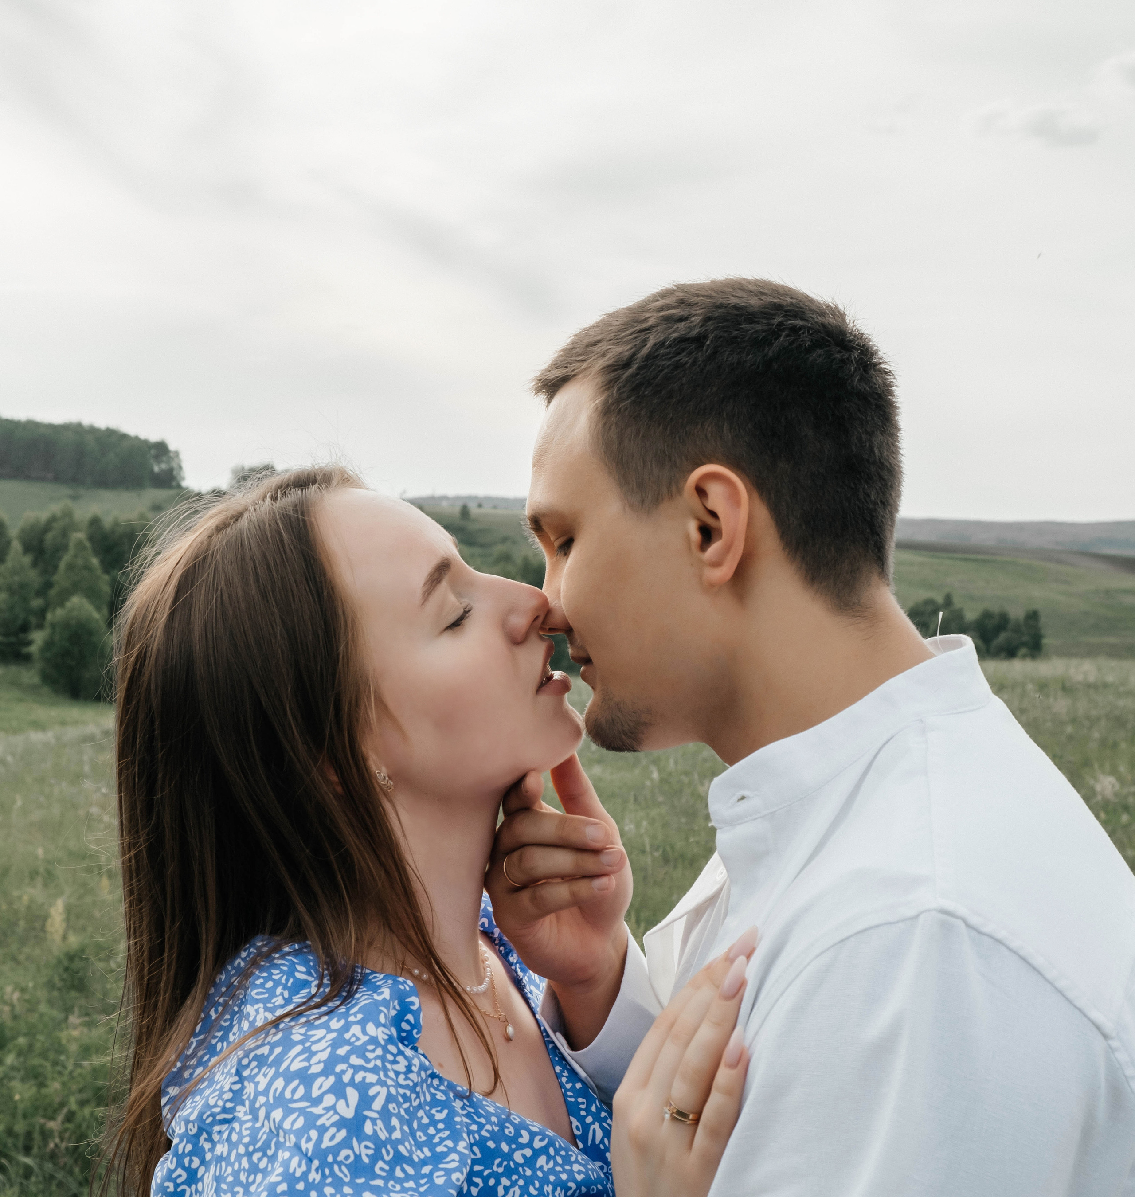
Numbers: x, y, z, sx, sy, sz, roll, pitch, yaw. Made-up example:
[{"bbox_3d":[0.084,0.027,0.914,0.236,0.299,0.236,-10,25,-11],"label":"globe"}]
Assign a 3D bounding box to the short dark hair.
[{"bbox_3d":[0.086,-0.082,1.050,0.197,0.192,0.165,-13,-4,20],"label":"short dark hair"}]

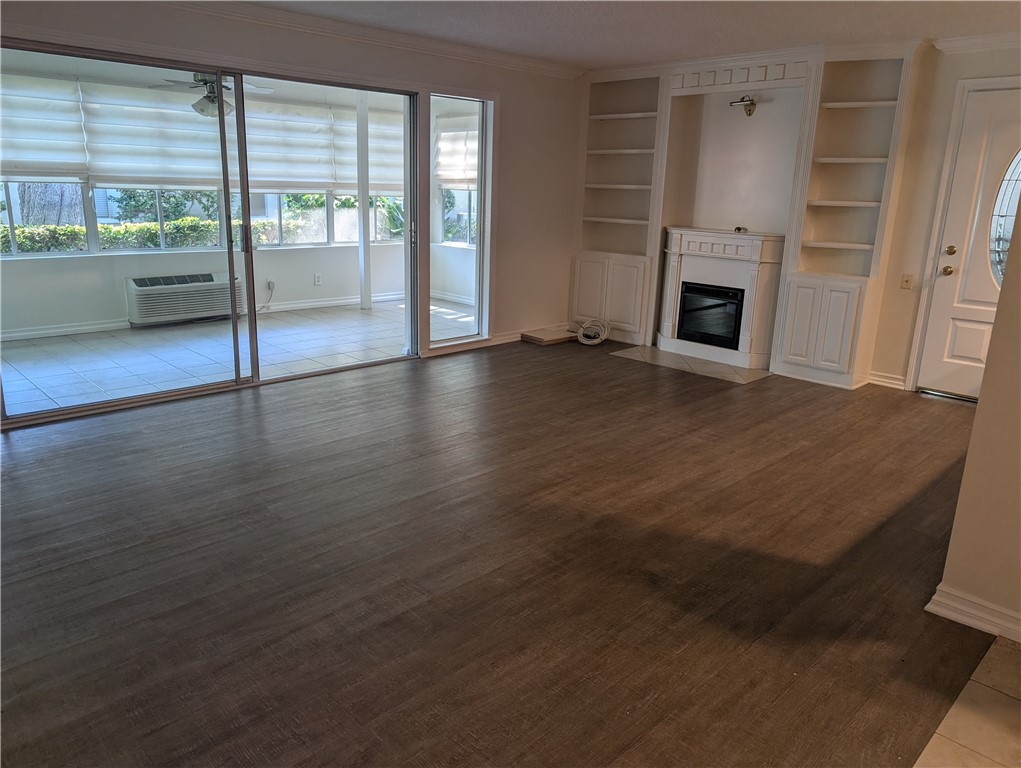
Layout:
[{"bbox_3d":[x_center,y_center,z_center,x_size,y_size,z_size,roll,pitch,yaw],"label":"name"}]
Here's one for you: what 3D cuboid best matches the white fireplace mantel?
[{"bbox_3d":[1.839,-0.773,6.165,0.440,1.085,1.145,-13,21,-42],"label":"white fireplace mantel"}]

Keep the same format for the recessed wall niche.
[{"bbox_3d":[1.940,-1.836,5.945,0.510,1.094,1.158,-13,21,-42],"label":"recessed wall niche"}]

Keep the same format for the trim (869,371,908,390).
[{"bbox_3d":[2.880,-0.023,5.409,0.022,0.100,0.265,-13,21,-42],"label":"trim"}]

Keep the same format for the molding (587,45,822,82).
[{"bbox_3d":[1.481,-2.605,5.839,0.080,0.110,2.210,-13,21,-42],"label":"molding"}]

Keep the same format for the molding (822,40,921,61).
[{"bbox_3d":[2.448,-2.280,4.865,0.080,0.107,0.610,-13,21,-42],"label":"molding"}]

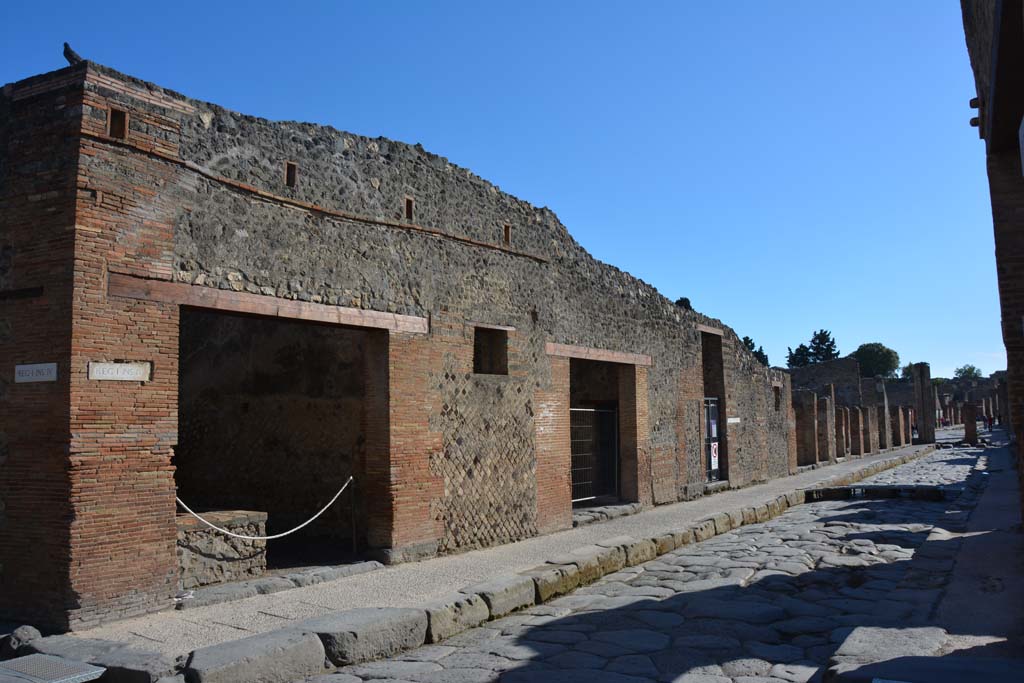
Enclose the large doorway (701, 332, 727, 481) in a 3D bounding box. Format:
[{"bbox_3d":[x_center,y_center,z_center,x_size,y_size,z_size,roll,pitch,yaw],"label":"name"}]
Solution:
[{"bbox_3d":[4.570,1.594,18.091,0.400,3.500,1.520,-4,-6,34],"label":"large doorway"}]

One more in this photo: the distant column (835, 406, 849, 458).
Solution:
[{"bbox_3d":[13.253,3.649,30.898,0.380,2.058,0.500,-4,-6,36],"label":"distant column"}]

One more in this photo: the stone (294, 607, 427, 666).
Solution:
[{"bbox_3d":[-1.440,2.880,7.500,0.520,0.350,1.200,-4,-6,36],"label":"stone"}]

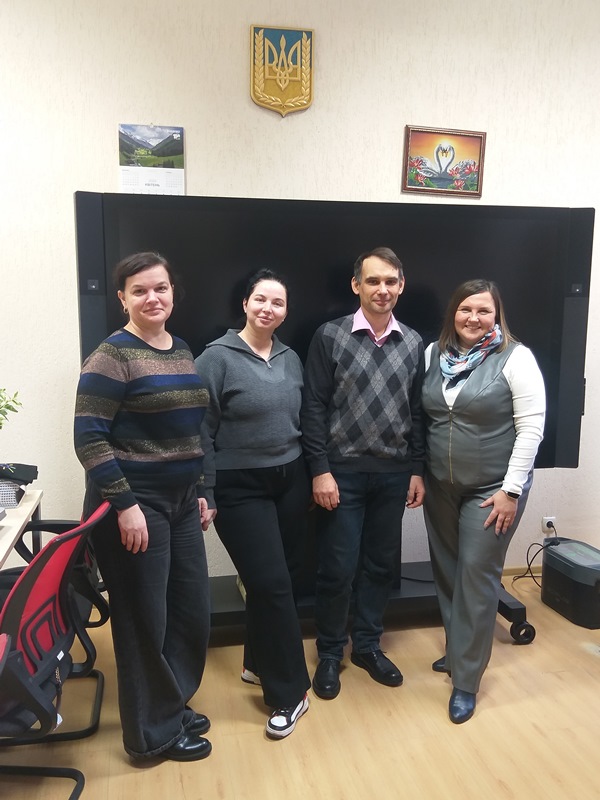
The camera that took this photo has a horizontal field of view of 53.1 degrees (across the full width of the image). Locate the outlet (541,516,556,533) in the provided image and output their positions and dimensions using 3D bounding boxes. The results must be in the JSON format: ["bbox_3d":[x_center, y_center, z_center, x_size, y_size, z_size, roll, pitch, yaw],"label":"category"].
[{"bbox_3d":[1.435,0.717,3.460,0.080,0.080,0.035,-1,8,-9],"label":"outlet"}]

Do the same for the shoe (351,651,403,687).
[{"bbox_3d":[0.318,1.088,2.550,0.110,0.110,0.285,-5,9,-35],"label":"shoe"}]

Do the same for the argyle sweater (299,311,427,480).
[{"bbox_3d":[0.245,-0.012,2.360,0.500,0.641,0.280,-2,8,-14],"label":"argyle sweater"}]

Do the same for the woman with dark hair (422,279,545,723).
[{"bbox_3d":[0.686,0.363,2.260,0.480,1.625,0.400,4,8,25],"label":"woman with dark hair"}]

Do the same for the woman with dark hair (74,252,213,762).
[{"bbox_3d":[-0.504,0.370,1.973,0.480,1.685,0.400,-7,10,-43],"label":"woman with dark hair"}]

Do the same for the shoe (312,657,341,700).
[{"bbox_3d":[0.114,1.096,2.491,0.110,0.110,0.285,1,8,5],"label":"shoe"}]

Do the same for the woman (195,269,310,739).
[{"bbox_3d":[-0.164,0.363,2.162,0.460,1.650,0.420,-2,8,-12],"label":"woman"}]

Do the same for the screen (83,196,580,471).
[{"bbox_3d":[0.214,-0.242,2.586,2.179,1.167,0.090,-1,8,-9],"label":"screen"}]

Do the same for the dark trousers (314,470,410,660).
[{"bbox_3d":[0.251,0.648,2.447,0.370,0.930,0.280,-2,8,-14],"label":"dark trousers"}]

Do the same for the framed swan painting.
[{"bbox_3d":[0.743,-1.220,3.086,0.425,0.330,0.030,1,7,-10],"label":"framed swan painting"}]

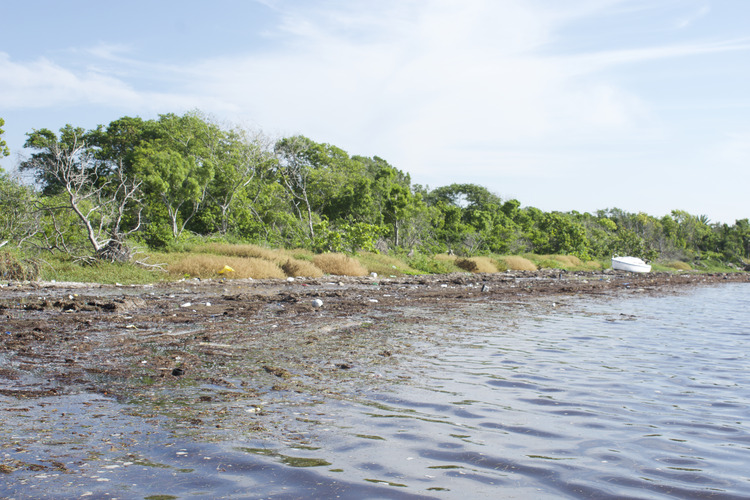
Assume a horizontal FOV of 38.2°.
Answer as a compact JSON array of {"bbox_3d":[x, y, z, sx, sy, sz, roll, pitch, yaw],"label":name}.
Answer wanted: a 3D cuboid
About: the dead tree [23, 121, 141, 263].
[{"bbox_3d":[-12.914,-2.478,47.500,5.200,5.900,4.200,0,-1,0],"label":"dead tree"}]

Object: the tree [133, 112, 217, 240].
[{"bbox_3d":[-9.625,-3.528,52.000,4.100,6.100,4.000,0,-1,0],"label":"tree"}]

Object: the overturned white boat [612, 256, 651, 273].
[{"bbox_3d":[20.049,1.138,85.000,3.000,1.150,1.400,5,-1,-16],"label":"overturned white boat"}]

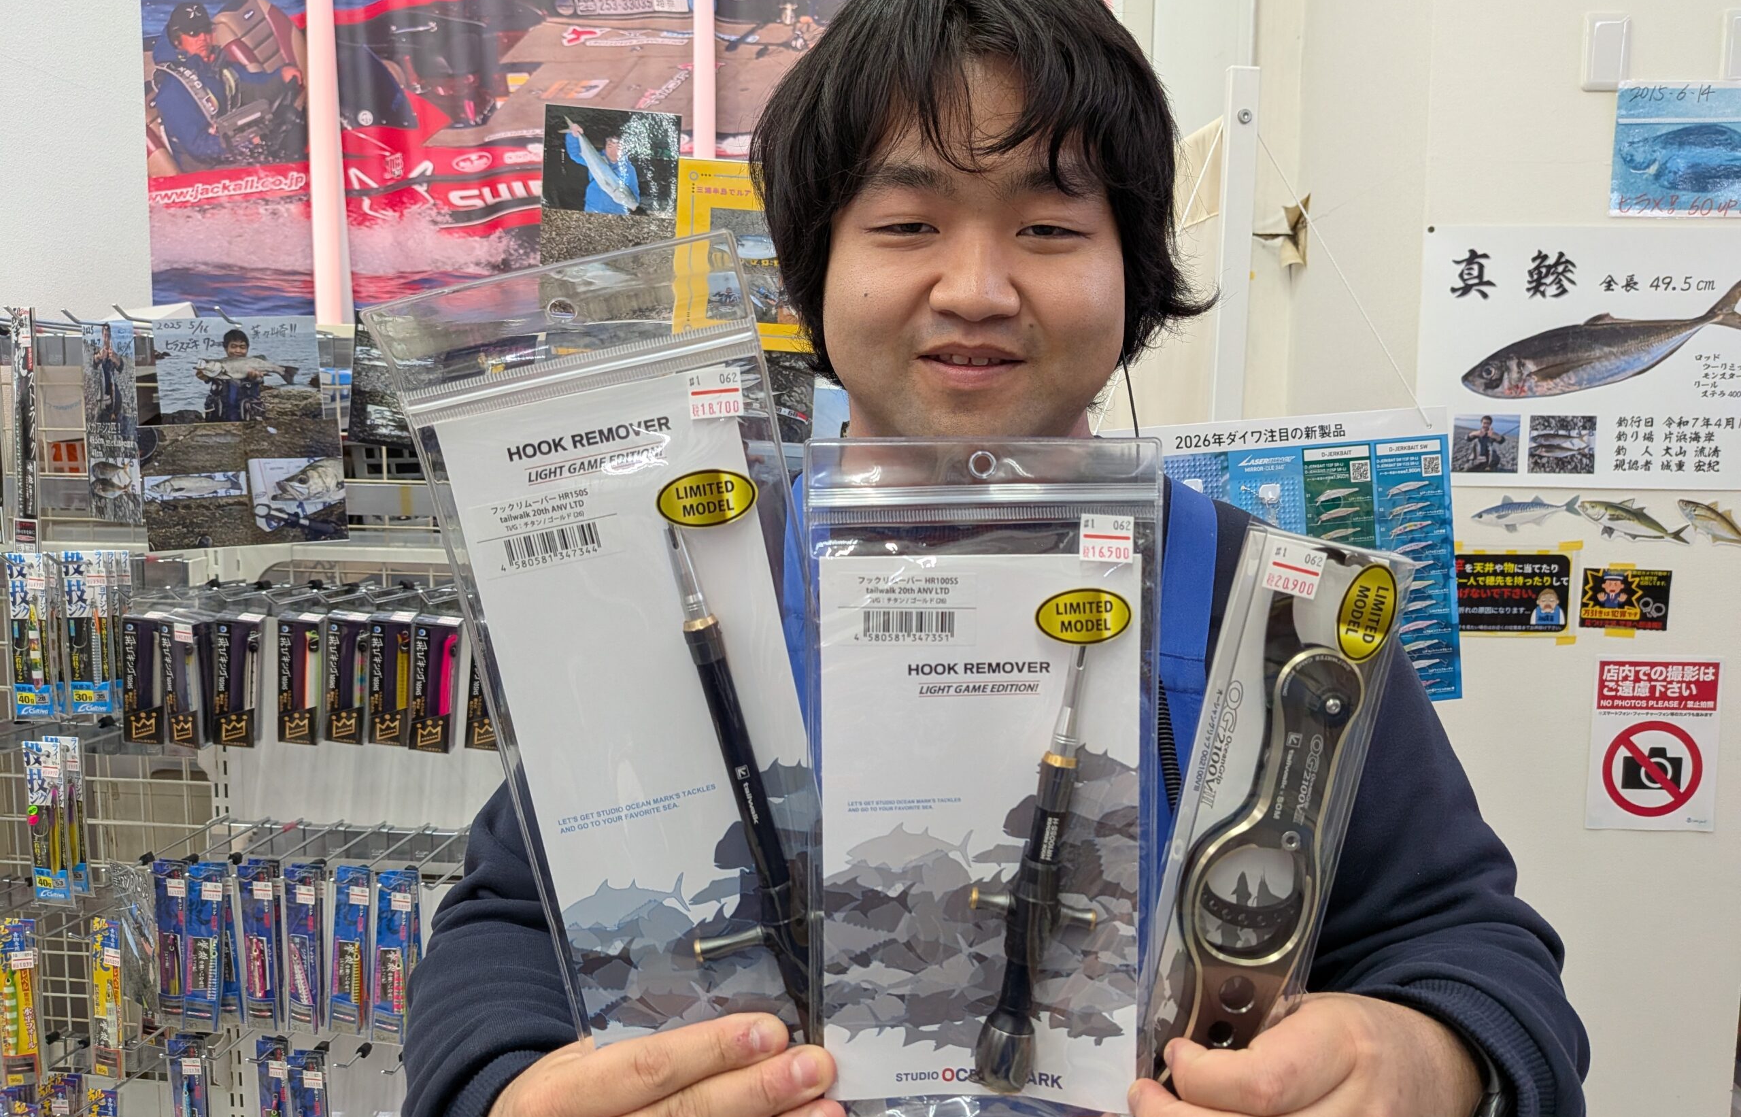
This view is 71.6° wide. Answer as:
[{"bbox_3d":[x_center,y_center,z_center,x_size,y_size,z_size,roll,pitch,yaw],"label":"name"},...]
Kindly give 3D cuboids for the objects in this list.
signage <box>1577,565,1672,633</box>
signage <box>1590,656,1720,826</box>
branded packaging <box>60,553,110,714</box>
[{"bbox_3d":[1.242,0.067,1.985,0.144,0.105,0.008,1,6,4],"label":"signage"},{"bbox_3d":[1.336,0.319,2.060,0.210,0.297,0.004,1,5,3],"label":"signage"},{"bbox_3d":[-0.722,0.069,1.115,0.037,0.151,0.011,0,5,0],"label":"branded packaging"}]

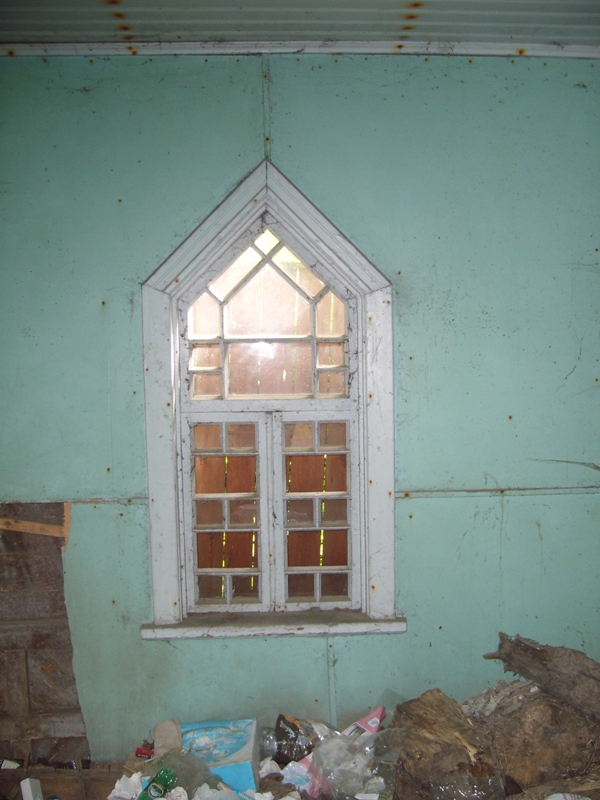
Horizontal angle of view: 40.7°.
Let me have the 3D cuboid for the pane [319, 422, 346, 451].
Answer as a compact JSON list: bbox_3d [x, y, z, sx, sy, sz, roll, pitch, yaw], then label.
[{"bbox_3d":[0.116,0.129,2.848,0.102,0.099,0.020,-1,3,-3],"label":"pane"}]

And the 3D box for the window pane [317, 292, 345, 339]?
[{"bbox_3d":[0.108,-0.295,2.828,0.102,0.160,0.020,-1,3,-3],"label":"window pane"}]

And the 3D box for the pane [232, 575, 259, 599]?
[{"bbox_3d":[-0.192,0.670,2.907,0.100,0.088,0.020,-1,4,-3],"label":"pane"}]

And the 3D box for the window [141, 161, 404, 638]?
[{"bbox_3d":[-0.101,0.001,2.800,0.914,1.623,0.150,-1,4,-3],"label":"window"}]

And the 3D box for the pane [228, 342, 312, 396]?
[{"bbox_3d":[-0.108,-0.112,2.966,0.308,0.198,0.020,-1,3,-2],"label":"pane"}]

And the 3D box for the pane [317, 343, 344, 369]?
[{"bbox_3d":[0.112,-0.164,2.973,0.103,0.095,0.020,-1,3,-2],"label":"pane"}]

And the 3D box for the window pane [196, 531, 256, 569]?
[{"bbox_3d":[-0.272,0.557,2.992,0.221,0.135,0.020,-1,3,-2],"label":"window pane"}]

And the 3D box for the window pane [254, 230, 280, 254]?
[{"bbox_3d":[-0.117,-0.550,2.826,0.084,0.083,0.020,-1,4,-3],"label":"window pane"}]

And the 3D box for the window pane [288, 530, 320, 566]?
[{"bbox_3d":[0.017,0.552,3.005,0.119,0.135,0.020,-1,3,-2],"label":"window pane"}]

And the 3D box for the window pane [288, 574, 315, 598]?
[{"bbox_3d":[0.002,0.694,3.011,0.104,0.090,0.020,-1,3,-2],"label":"window pane"}]

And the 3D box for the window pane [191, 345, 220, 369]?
[{"bbox_3d":[-0.332,-0.153,2.844,0.105,0.084,0.020,-1,4,-3],"label":"window pane"}]

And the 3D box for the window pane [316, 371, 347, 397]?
[{"bbox_3d":[0.112,-0.056,2.839,0.109,0.095,0.020,-1,3,-3],"label":"window pane"}]

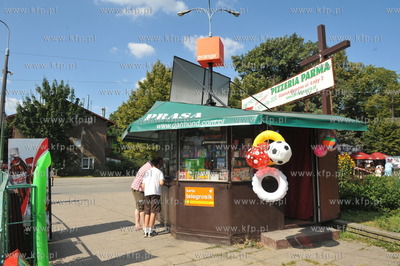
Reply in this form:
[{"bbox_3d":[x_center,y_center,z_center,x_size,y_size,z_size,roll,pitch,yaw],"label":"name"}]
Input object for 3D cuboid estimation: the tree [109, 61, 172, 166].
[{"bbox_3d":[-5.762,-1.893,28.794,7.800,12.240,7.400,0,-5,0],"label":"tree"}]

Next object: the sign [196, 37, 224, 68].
[{"bbox_3d":[0.251,-1.781,6.010,0.490,0.490,0.490,-2,-6,17],"label":"sign"}]

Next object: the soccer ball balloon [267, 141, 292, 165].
[{"bbox_3d":[1.298,0.322,4.339,0.390,0.390,0.390,-2,-6,17],"label":"soccer ball balloon"}]

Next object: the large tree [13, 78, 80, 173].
[{"bbox_3d":[-14.211,-0.646,24.663,5.600,9.000,5.600,0,-5,0],"label":"large tree"}]

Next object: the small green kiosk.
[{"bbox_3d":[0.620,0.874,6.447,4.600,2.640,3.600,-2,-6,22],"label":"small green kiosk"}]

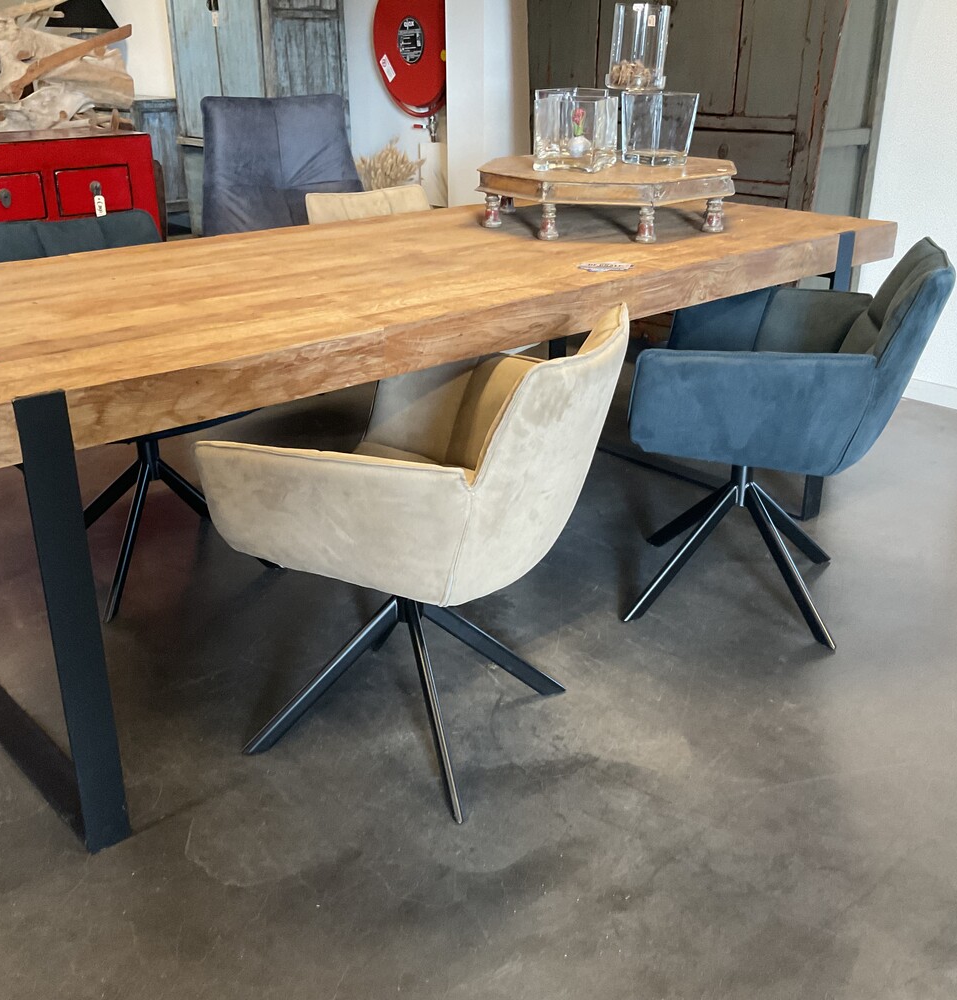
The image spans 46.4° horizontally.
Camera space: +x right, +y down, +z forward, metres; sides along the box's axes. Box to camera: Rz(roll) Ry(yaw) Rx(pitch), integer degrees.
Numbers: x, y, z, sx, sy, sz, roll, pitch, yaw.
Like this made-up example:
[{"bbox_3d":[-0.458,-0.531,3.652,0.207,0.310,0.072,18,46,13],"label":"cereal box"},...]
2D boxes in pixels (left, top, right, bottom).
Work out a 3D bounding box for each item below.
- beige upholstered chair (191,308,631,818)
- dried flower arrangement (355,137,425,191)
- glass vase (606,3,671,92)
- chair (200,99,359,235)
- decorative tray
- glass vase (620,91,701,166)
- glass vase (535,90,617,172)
[{"bbox_3d":[-0.069,0.065,1.992,0.610,0.830,0.610,10,25,21],"label":"beige upholstered chair"},{"bbox_3d":[-0.399,-1.447,4.950,0.330,0.330,0.300,0,23,0],"label":"dried flower arrangement"},{"bbox_3d":[0.426,-1.205,2.981,0.158,0.220,0.158,0,23,0],"label":"glass vase"},{"bbox_3d":[-0.718,-1.010,4.318,0.680,0.997,0.720,-6,24,-14],"label":"chair"},{"bbox_3d":[0.338,-0.802,2.929,0.645,0.138,0.645,-15,27,-32],"label":"decorative tray"},{"bbox_3d":[0.455,-0.985,2.952,0.170,0.183,0.170,-21,31,-41],"label":"glass vase"},{"bbox_3d":[0.257,-0.964,2.910,0.170,0.175,0.200,6,24,13],"label":"glass vase"}]

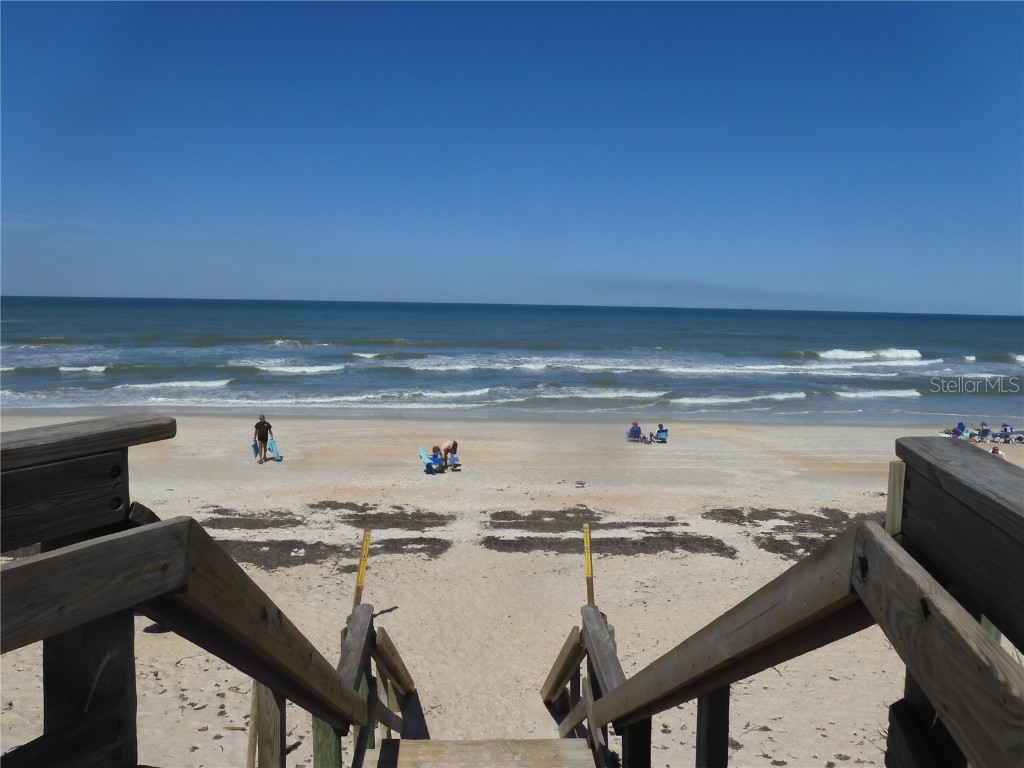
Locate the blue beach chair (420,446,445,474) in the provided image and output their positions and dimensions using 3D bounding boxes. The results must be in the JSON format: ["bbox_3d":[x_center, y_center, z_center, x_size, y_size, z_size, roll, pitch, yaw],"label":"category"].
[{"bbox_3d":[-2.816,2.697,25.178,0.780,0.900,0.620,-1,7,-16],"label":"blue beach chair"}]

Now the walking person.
[{"bbox_3d":[-9.177,2.038,26.194,0.700,1.740,0.500,0,6,-7],"label":"walking person"}]

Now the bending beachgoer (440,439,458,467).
[{"bbox_3d":[-2.326,2.570,25.736,0.850,1.050,0.550,-1,7,-17],"label":"bending beachgoer"}]

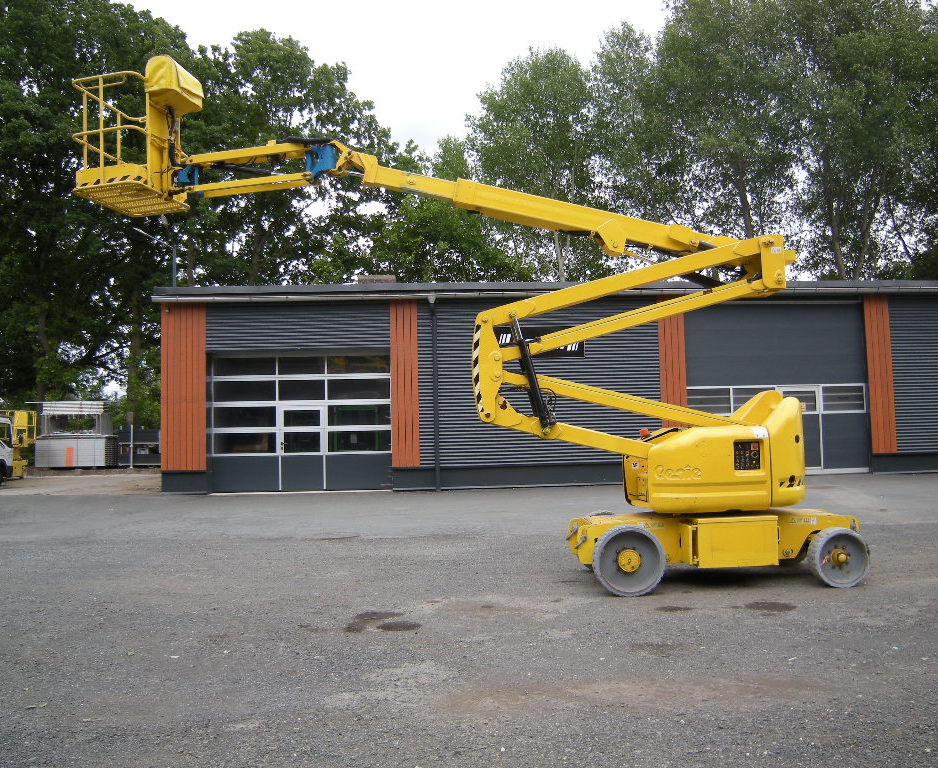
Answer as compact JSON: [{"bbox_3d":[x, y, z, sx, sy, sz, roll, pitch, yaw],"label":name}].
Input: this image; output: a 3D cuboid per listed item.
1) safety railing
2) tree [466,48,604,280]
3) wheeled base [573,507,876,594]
[{"bbox_3d":[-3.469,-2.535,8.667,0.760,0.980,1.020,-3,-4,20],"label":"safety railing"},{"bbox_3d":[3.159,-6.196,38.477,6.400,19.300,6.400,-1,-4,0],"label":"tree"},{"bbox_3d":[2.409,1.656,8.377,2.680,0.650,1.430,-1,-4,-3],"label":"wheeled base"}]

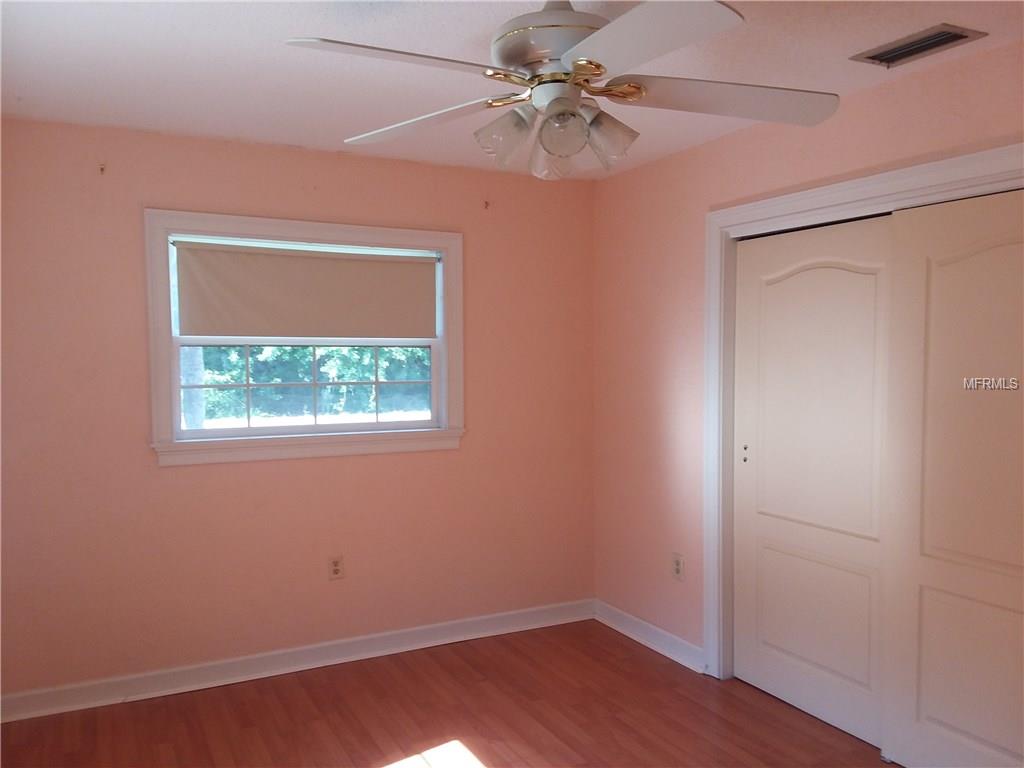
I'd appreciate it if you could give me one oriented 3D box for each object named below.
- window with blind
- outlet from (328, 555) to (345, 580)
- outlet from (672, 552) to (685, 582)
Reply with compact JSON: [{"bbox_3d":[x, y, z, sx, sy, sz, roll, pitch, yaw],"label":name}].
[{"bbox_3d":[-0.897,-0.203,3.729,1.462,1.088,0.120,-1,3,-27],"label":"window with blind"},{"bbox_3d":[-0.830,0.875,3.784,0.071,0.115,0.012,-1,3,-27],"label":"outlet"},{"bbox_3d":[0.786,0.872,3.786,0.012,0.115,0.071,-1,3,-27],"label":"outlet"}]

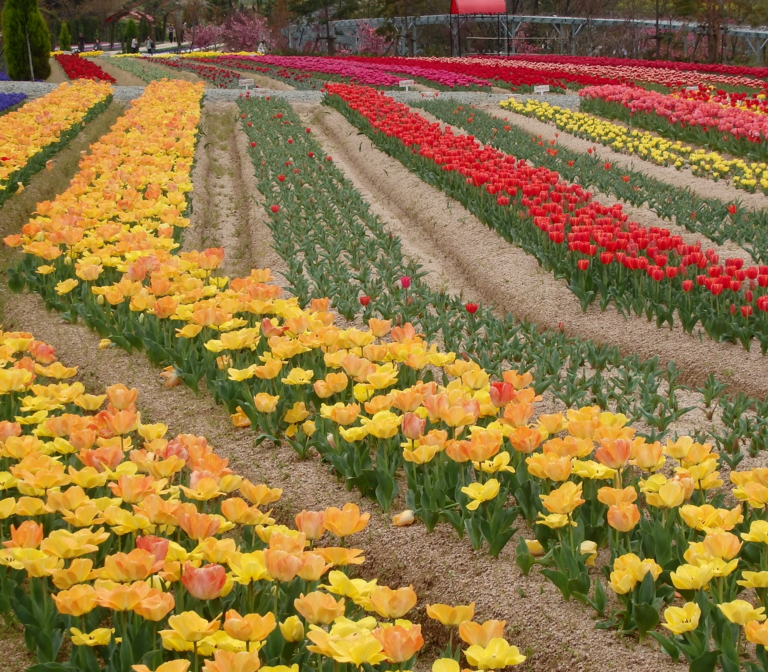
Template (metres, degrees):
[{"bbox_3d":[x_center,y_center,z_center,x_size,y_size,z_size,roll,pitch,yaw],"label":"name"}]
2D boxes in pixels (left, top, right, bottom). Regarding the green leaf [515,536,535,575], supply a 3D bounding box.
[{"bbox_3d":[0.363,0.562,6.650,0.049,0.100,0.040,-1,7,3],"label":"green leaf"}]

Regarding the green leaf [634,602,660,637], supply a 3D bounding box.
[{"bbox_3d":[0.602,0.650,5.950,0.057,0.080,0.045,-1,7,6],"label":"green leaf"}]

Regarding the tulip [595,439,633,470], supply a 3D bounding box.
[{"bbox_3d":[0.617,0.319,7.000,0.094,0.078,0.091,-1,7,5],"label":"tulip"}]

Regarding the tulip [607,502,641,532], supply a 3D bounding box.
[{"bbox_3d":[0.581,0.438,6.300,0.077,0.068,0.075,-1,7,5],"label":"tulip"}]

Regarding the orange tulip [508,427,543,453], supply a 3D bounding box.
[{"bbox_3d":[0.397,0.290,7.300,0.090,0.073,0.087,-1,7,3],"label":"orange tulip"}]

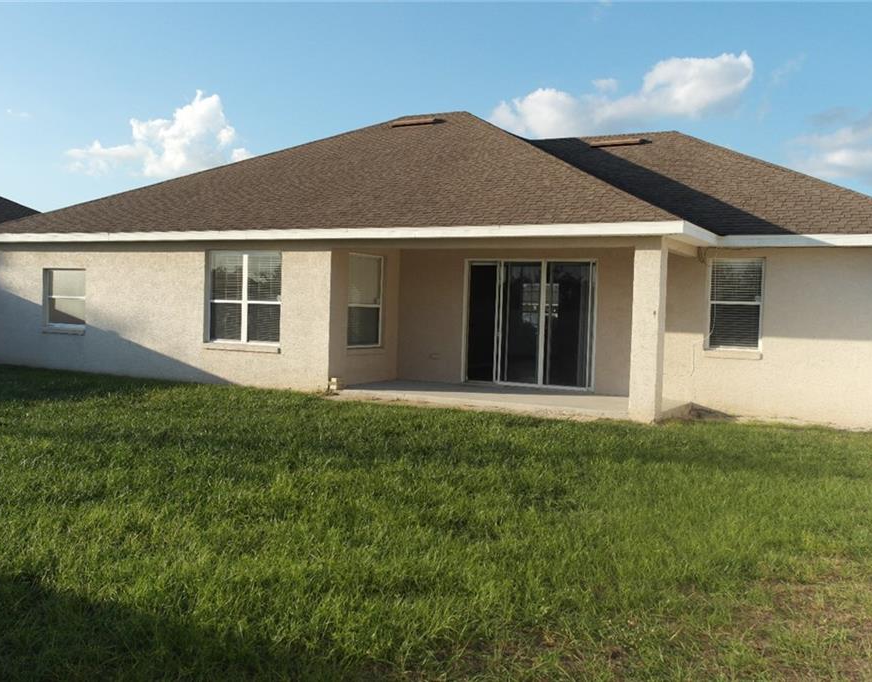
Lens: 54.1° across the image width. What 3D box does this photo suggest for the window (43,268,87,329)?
[{"bbox_3d":[-8.120,-0.950,18.747,1.330,1.221,0.120,3,3,27],"label":"window"}]

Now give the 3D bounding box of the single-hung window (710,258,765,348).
[{"bbox_3d":[5.195,-0.631,14.786,0.947,1.591,0.120,3,3,27],"label":"single-hung window"}]

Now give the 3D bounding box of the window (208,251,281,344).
[{"bbox_3d":[-3.699,-0.836,16.456,1.856,1.784,0.120,3,3,27],"label":"window"}]

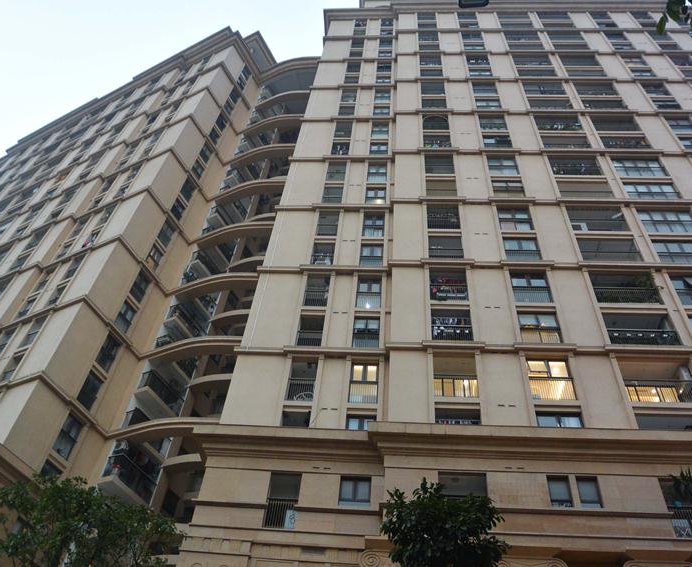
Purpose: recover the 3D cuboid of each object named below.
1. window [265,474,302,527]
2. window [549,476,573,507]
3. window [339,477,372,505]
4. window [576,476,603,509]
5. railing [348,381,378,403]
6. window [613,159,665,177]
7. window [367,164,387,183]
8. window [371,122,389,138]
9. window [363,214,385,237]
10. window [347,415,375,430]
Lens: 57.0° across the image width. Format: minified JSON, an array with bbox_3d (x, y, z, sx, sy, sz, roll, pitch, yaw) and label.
[{"bbox_3d":[-2.337,8.087,23.787,1.168,2.242,0.200,1,-50,4],"label":"window"},{"bbox_3d":[7.733,7.497,22.877,0.780,1.320,0.150,1,-50,4],"label":"window"},{"bbox_3d":[0.334,7.685,23.441,1.150,1.270,0.150,1,-50,4],"label":"window"},{"bbox_3d":[9.041,7.738,23.643,0.800,1.330,0.180,1,-50,4],"label":"window"},{"bbox_3d":[0.775,4.708,27.547,1.231,1.174,0.080,1,-50,4],"label":"railing"},{"bbox_3d":[18.626,-7.220,40.207,2.813,2.150,0.200,1,-50,4],"label":"window"},{"bbox_3d":[2.075,-7.298,42.329,1.290,2.300,0.180,1,-50,4],"label":"window"},{"bbox_3d":[2.538,-11.133,46.311,1.220,2.400,0.150,1,-50,4],"label":"window"},{"bbox_3d":[1.653,-3.490,37.866,1.310,2.350,0.180,1,-50,4],"label":"window"},{"bbox_3d":[0.548,6.097,25.684,1.220,2.000,0.150,1,-50,4],"label":"window"}]

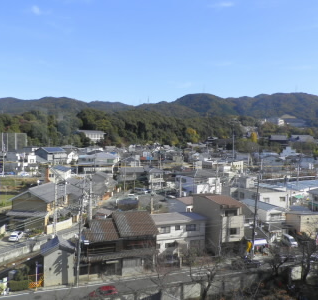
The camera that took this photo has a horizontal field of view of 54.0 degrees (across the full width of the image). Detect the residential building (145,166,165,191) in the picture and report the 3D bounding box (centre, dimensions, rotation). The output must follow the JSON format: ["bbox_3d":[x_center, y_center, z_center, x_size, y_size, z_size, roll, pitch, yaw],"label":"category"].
[{"bbox_3d":[-1.103,9.714,110.181,5.600,7.600,7.000,1,3,-8],"label":"residential building"}]

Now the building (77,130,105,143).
[{"bbox_3d":[-72.411,-14.871,338.733,28.000,12.500,14.000,0,3,-12],"label":"building"}]

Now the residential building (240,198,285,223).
[{"bbox_3d":[21.102,13.886,64.596,4.600,6.800,9.200,0,3,-21],"label":"residential building"}]

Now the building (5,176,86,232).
[{"bbox_3d":[-24.190,11.676,71.968,9.600,8.500,18.500,1,3,12],"label":"building"}]

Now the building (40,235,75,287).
[{"bbox_3d":[-13.792,15.181,43.086,4.200,5.400,4.300,0,3,-19],"label":"building"}]

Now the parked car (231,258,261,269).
[{"bbox_3d":[13.291,16.935,47.621,4.200,1.470,1.700,0,3,-8],"label":"parked car"}]

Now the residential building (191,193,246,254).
[{"bbox_3d":[11.024,12.882,57.899,4.600,9.200,10.700,0,3,-19],"label":"residential building"}]

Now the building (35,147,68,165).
[{"bbox_3d":[-53.713,2.726,157.248,9.300,8.300,12.000,3,4,37],"label":"building"}]

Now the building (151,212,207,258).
[{"bbox_3d":[2.856,13.793,54.179,8.500,6.800,7.700,0,3,-16],"label":"building"}]

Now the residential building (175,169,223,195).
[{"bbox_3d":[12.942,10.345,103.683,12.500,8.700,11.000,0,3,-18],"label":"residential building"}]

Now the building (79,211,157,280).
[{"bbox_3d":[-7.185,13.837,48.575,10.900,7.700,9.500,0,3,-18],"label":"building"}]

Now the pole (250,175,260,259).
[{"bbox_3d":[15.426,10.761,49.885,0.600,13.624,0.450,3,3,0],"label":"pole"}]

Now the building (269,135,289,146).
[{"bbox_3d":[145.555,-10.911,377.859,22.000,14.500,14.000,1,3,6],"label":"building"}]

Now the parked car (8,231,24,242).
[{"bbox_3d":[-26.854,16.018,58.958,1.600,1.500,3.600,1,3,-6],"label":"parked car"}]

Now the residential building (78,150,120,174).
[{"bbox_3d":[-28.502,6.047,149.322,19.000,9.200,9.500,1,3,-6],"label":"residential building"}]

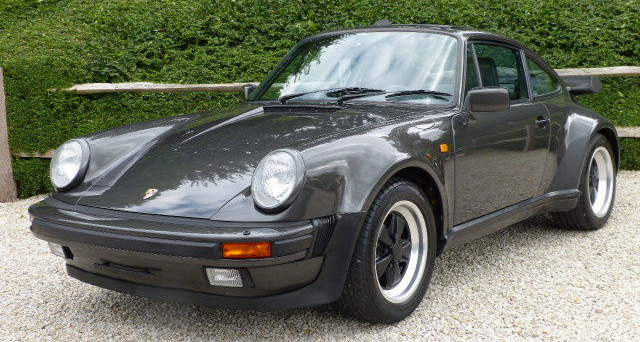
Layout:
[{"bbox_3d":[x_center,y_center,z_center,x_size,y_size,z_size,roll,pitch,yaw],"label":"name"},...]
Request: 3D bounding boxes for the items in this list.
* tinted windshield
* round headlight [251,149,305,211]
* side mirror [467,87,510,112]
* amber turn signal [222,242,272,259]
[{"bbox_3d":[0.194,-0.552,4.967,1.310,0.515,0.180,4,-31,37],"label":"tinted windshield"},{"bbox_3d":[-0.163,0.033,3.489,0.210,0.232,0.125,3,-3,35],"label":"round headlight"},{"bbox_3d":[0.857,-0.359,4.560,0.200,0.120,0.100,2,8,25],"label":"side mirror"},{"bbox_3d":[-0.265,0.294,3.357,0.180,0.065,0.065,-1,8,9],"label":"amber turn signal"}]

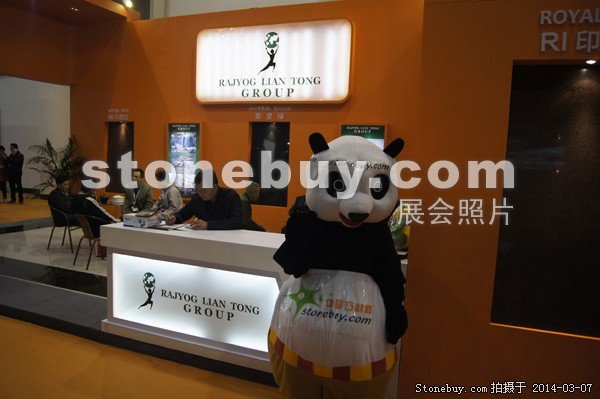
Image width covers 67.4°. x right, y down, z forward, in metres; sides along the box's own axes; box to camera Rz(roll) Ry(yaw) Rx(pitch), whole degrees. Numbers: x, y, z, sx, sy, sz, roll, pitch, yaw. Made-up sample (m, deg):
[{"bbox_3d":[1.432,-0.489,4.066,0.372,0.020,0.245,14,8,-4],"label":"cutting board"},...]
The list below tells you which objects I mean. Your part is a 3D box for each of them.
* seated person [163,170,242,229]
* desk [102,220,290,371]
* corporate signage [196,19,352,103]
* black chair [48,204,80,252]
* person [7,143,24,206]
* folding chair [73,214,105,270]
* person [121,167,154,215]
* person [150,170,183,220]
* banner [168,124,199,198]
[{"bbox_3d":[-0.878,0.480,4.243,0.630,1.460,0.620,6,7,33],"label":"seated person"},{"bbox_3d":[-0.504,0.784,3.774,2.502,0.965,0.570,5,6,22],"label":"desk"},{"bbox_3d":[-0.554,-2.504,8.385,3.180,1.420,0.140,5,6,22],"label":"corporate signage"},{"bbox_3d":[-3.666,0.429,7.155,0.530,0.730,0.540,3,6,8],"label":"black chair"},{"bbox_3d":[-8.173,-0.741,12.897,0.480,1.740,0.340,5,6,24],"label":"person"},{"bbox_3d":[-2.828,0.554,6.264,0.540,0.730,0.530,7,8,40],"label":"folding chair"},{"bbox_3d":[-2.989,0.073,8.113,0.540,1.250,0.750,4,6,16],"label":"person"},{"bbox_3d":[-2.464,0.115,7.901,0.750,1.250,0.520,0,7,-22],"label":"person"},{"bbox_3d":[-2.406,-0.793,9.181,0.730,1.530,0.060,5,7,21],"label":"banner"}]

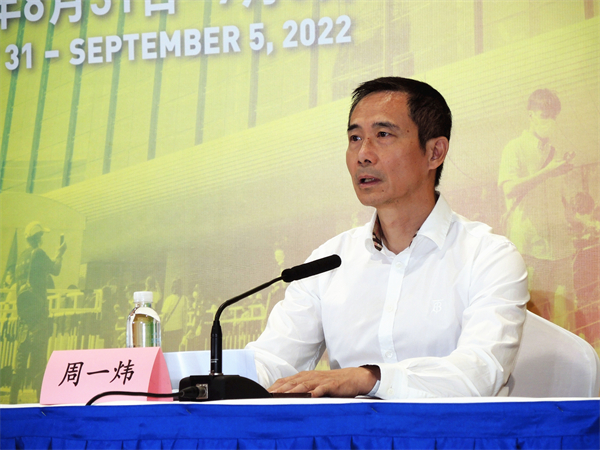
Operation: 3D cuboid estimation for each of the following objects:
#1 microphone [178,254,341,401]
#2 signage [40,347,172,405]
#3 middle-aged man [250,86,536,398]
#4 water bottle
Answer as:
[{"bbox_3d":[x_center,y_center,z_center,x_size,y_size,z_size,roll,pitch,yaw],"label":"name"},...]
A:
[{"bbox_3d":[-0.051,0.177,4.466,0.330,0.250,0.100,3,-5,-45],"label":"microphone"},{"bbox_3d":[-0.326,0.257,4.443,0.200,0.096,0.100,-3,-4,25],"label":"signage"},{"bbox_3d":[0.141,0.396,4.560,0.530,1.320,0.660,-3,-4,25],"label":"middle-aged man"},{"bbox_3d":[-0.272,0.215,4.575,0.060,0.195,0.060,-3,-4,25],"label":"water bottle"}]

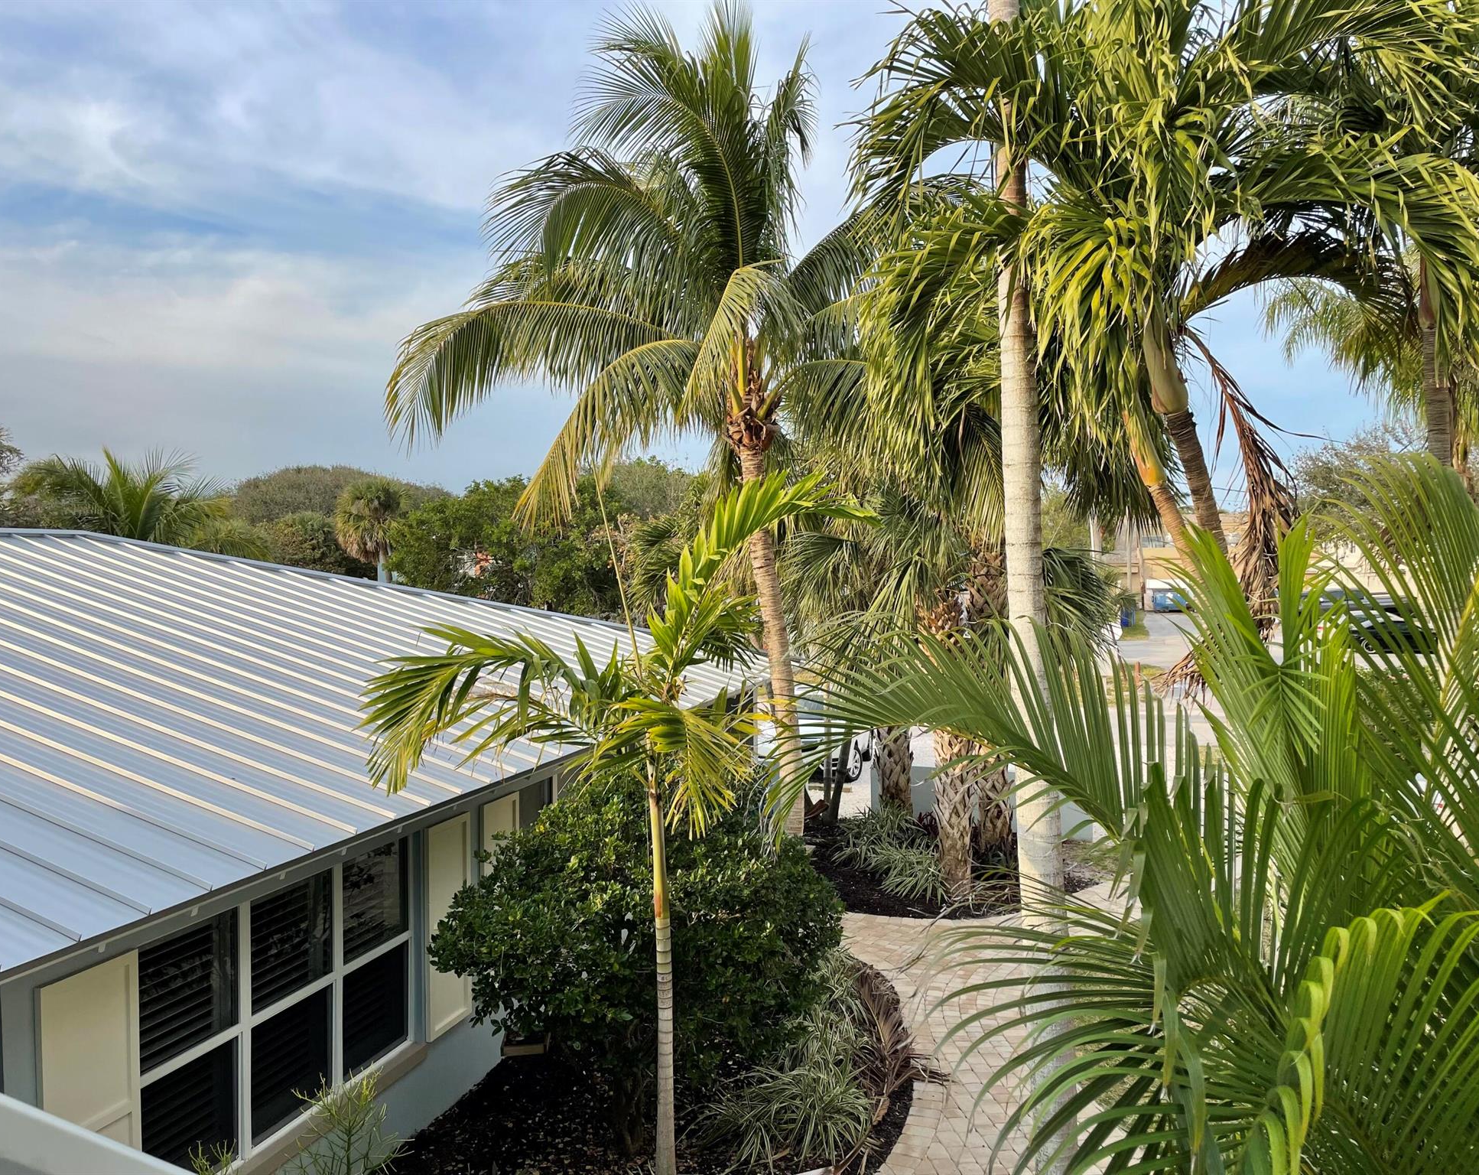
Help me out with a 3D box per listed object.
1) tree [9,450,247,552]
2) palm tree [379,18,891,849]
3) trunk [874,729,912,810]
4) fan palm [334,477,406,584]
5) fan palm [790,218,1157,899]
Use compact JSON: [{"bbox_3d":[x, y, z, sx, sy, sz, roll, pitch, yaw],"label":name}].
[{"bbox_3d":[-15.560,-0.300,30.000,5.800,6.300,5.500,0,2,0],"label":"tree"},{"bbox_3d":[-1.000,-2.200,16.200,7.500,11.600,7.000,0,2,0],"label":"palm tree"},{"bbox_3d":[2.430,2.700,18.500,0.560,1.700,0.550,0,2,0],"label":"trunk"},{"bbox_3d":[-15.050,-1.100,48.000,3.100,6.600,3.100,0,2,0],"label":"fan palm"},{"bbox_3d":[2.870,-0.400,14.800,4.400,8.200,4.300,0,2,0],"label":"fan palm"}]

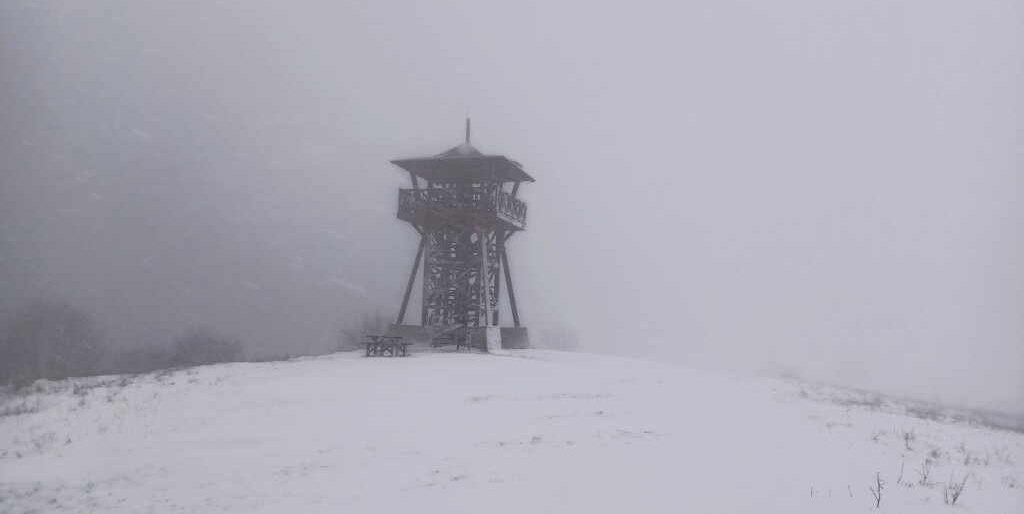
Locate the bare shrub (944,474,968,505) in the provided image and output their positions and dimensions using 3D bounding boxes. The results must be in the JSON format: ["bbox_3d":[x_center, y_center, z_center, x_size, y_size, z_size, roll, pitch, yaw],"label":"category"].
[{"bbox_3d":[4.694,2.447,7.800,0.260,0.340,0.220,2,-5,0],"label":"bare shrub"}]

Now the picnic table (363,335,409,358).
[{"bbox_3d":[-4.680,3.376,27.800,1.600,0.760,1.500,0,-6,17],"label":"picnic table"}]

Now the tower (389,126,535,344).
[{"bbox_3d":[-2.249,-1.178,35.318,5.382,11.095,5.382,0,-6,17],"label":"tower"}]

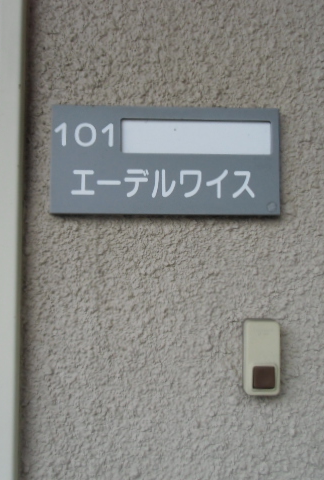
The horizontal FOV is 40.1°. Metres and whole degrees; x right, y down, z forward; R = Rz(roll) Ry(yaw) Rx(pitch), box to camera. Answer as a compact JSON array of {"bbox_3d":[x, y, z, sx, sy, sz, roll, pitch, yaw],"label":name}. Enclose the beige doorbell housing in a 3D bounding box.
[{"bbox_3d":[0.098,0.115,0.438,0.034,0.073,0.017,1,-2,-1],"label":"beige doorbell housing"}]

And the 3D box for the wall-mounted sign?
[{"bbox_3d":[0.004,-0.079,0.448,0.228,0.106,0.010,1,-2,-1],"label":"wall-mounted sign"}]

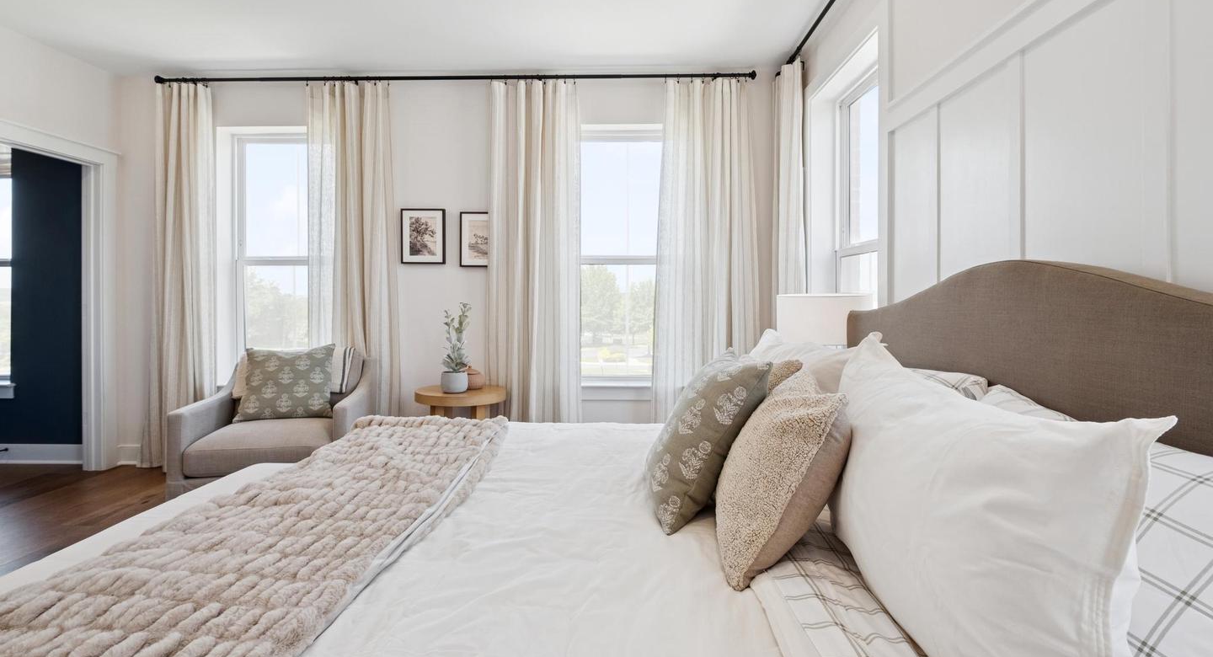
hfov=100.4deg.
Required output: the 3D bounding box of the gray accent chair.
[{"bbox_3d":[-1.749,0.574,2.857,0.800,0.840,0.760,0,1,-13],"label":"gray accent chair"}]

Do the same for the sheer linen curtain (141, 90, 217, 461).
[{"bbox_3d":[-2.909,-0.360,3.428,0.490,2.620,0.140,0,1,1],"label":"sheer linen curtain"}]

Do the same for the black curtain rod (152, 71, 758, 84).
[{"bbox_3d":[-1.011,-1.682,3.391,4.080,0.060,0.090,0,1,1],"label":"black curtain rod"}]

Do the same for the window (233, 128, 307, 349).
[{"bbox_3d":[-2.287,-0.507,3.656,0.840,1.830,0.120,0,1,1],"label":"window"}]

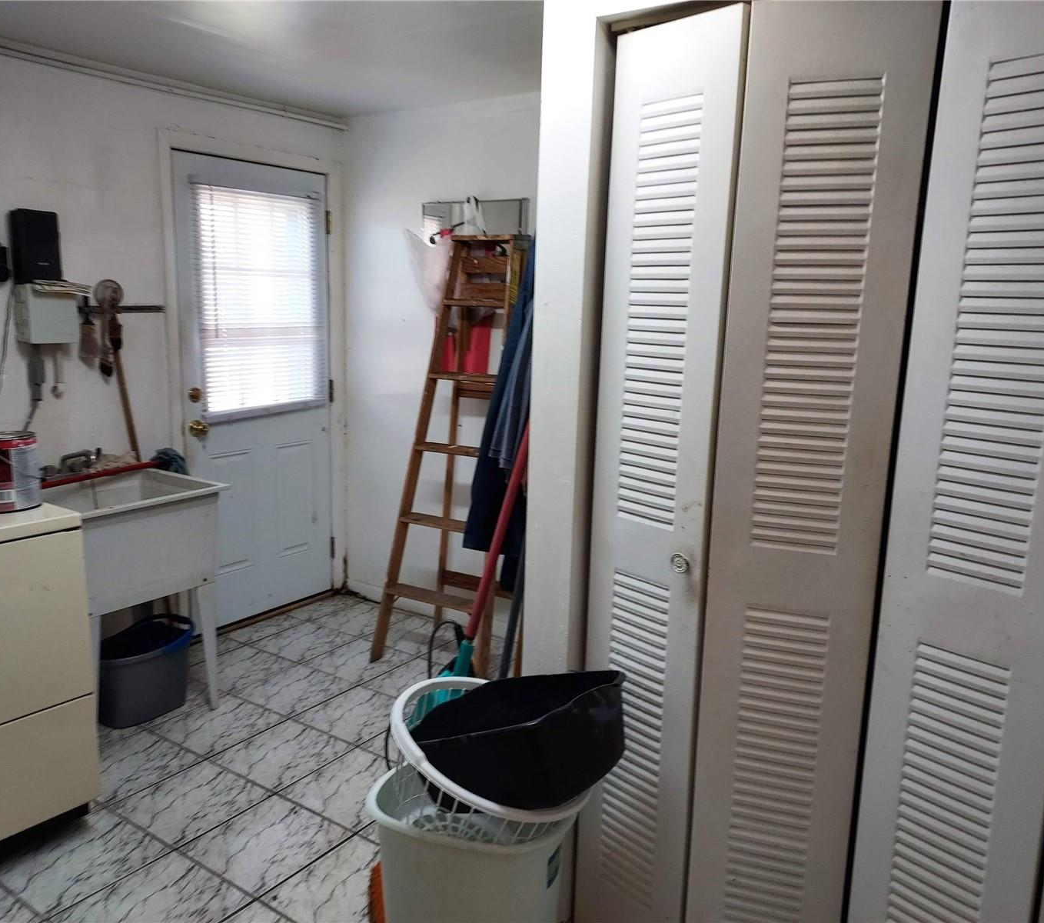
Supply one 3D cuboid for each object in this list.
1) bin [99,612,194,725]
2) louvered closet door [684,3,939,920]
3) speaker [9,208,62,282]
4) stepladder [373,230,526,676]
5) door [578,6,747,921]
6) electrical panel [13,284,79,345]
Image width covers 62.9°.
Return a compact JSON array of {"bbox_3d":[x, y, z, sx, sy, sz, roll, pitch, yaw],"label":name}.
[{"bbox_3d":[-1.348,0.748,3.003,0.260,0.285,0.340,8,12,33],"label":"bin"},{"bbox_3d":[0.553,0.146,1.723,0.315,2.000,0.030,5,11,18],"label":"louvered closet door"},{"bbox_3d":[-1.656,-0.727,2.903,0.085,0.240,0.130,8,12,33],"label":"speaker"},{"bbox_3d":[-0.207,-0.016,3.400,0.620,1.717,0.520,7,12,29],"label":"stepladder"},{"bbox_3d":[0.284,0.110,1.884,0.030,2.000,0.315,-8,14,-43],"label":"door"},{"bbox_3d":[-1.647,-0.502,2.957,0.100,0.180,0.160,8,12,33],"label":"electrical panel"}]

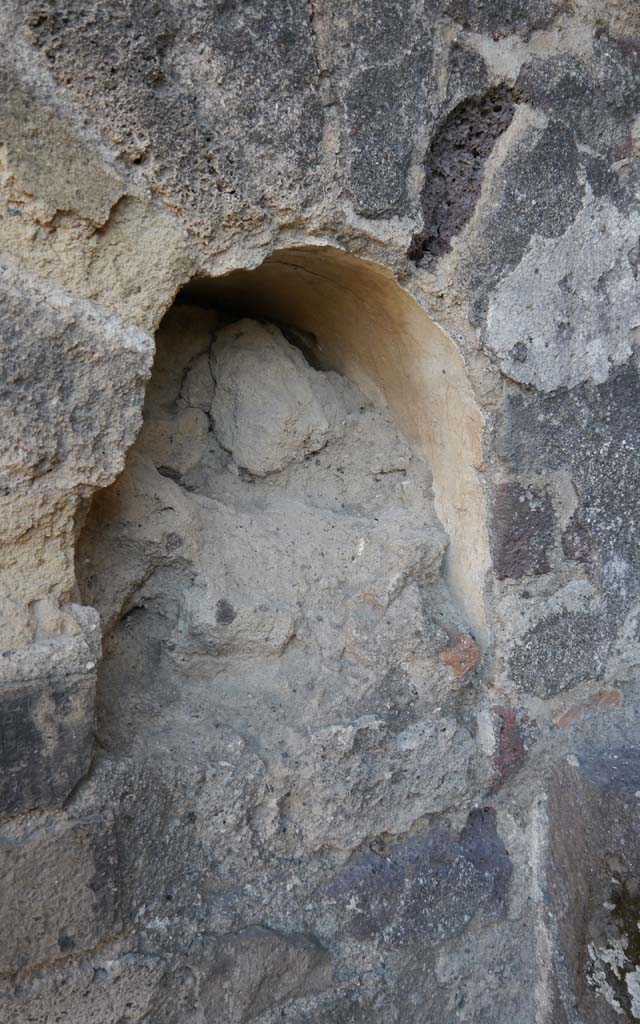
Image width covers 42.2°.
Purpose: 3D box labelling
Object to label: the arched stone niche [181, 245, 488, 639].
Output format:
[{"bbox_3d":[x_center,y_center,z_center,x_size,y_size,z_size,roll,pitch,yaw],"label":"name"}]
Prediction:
[{"bbox_3d":[-0.025,-0.060,0.965,0.370,0.430,0.240,0,0,-25],"label":"arched stone niche"}]

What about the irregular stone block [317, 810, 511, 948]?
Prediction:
[{"bbox_3d":[0.085,0.395,0.925,0.240,0.140,0.100,0,0,-25],"label":"irregular stone block"}]

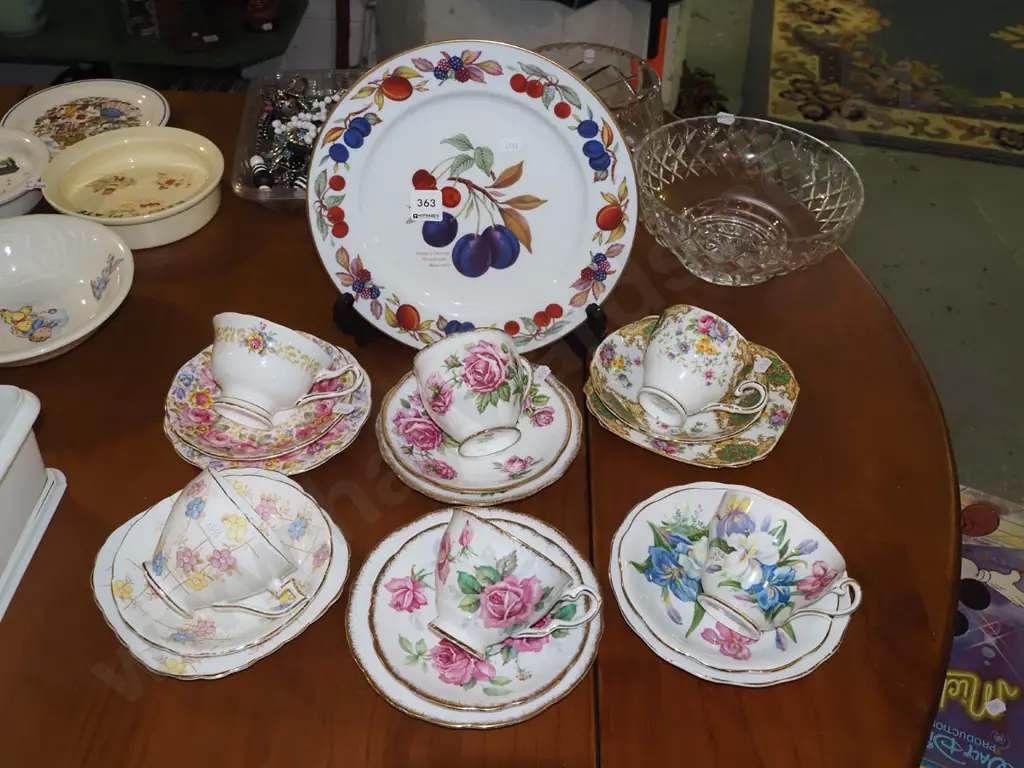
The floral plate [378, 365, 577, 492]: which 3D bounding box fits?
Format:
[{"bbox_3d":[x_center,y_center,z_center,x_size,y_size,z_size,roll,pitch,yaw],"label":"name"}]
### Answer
[{"bbox_3d":[-0.027,0.033,0.729,0.143,0.021,0.143,1,44,-1],"label":"floral plate"}]

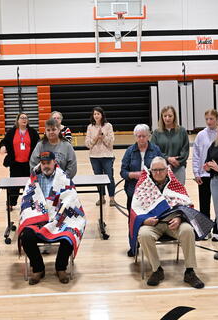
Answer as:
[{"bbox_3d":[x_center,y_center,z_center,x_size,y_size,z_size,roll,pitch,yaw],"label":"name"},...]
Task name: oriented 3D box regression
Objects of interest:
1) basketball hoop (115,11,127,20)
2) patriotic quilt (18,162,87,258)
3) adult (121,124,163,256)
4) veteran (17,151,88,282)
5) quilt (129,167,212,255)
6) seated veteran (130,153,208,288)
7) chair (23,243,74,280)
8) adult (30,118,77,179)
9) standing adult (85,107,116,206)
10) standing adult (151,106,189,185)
[{"bbox_3d":[0.429,-5.198,20.200,0.485,0.354,0.525,-2,8,-4],"label":"basketball hoop"},{"bbox_3d":[-0.617,0.540,6.006,0.740,0.930,0.620,-2,8,-4],"label":"patriotic quilt"},{"bbox_3d":[0.414,0.346,6.929,0.515,1.596,0.384,-3,8,-9],"label":"adult"},{"bbox_3d":[-0.651,0.598,6.343,0.747,1.313,0.929,-2,8,-5],"label":"veteran"},{"bbox_3d":[0.685,0.562,6.343,0.889,0.909,0.687,-2,8,-7],"label":"quilt"},{"bbox_3d":[0.617,0.622,5.908,0.720,1.240,0.840,-2,8,-4],"label":"seated veteran"},{"bbox_3d":[-0.656,0.843,6.127,0.490,0.800,0.520,-2,8,-4],"label":"chair"},{"bbox_3d":[-0.696,0.333,7.019,0.586,1.656,0.364,-2,8,-5],"label":"adult"},{"bbox_3d":[-0.146,-0.070,9.641,0.500,1.660,0.360,0,8,8],"label":"standing adult"},{"bbox_3d":[0.809,0.182,7.367,0.500,1.720,0.360,0,8,6],"label":"standing adult"}]

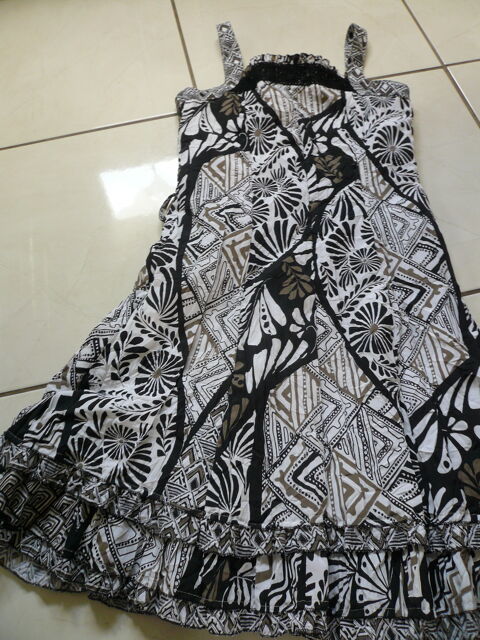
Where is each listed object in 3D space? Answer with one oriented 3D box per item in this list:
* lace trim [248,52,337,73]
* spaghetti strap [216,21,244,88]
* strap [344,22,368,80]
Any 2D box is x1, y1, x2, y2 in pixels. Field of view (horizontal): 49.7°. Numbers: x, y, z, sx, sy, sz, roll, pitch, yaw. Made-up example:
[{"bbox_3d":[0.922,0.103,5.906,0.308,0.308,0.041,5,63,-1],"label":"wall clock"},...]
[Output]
[{"bbox_3d":[0.096,-0.469,0.945,0.157,0.022,0.051,0,63,2],"label":"lace trim"},{"bbox_3d":[-0.019,-0.500,0.969,0.036,0.015,0.182,-8,63,-2],"label":"spaghetti strap"},{"bbox_3d":[0.213,-0.497,0.955,0.038,0.024,0.156,5,64,4],"label":"strap"}]

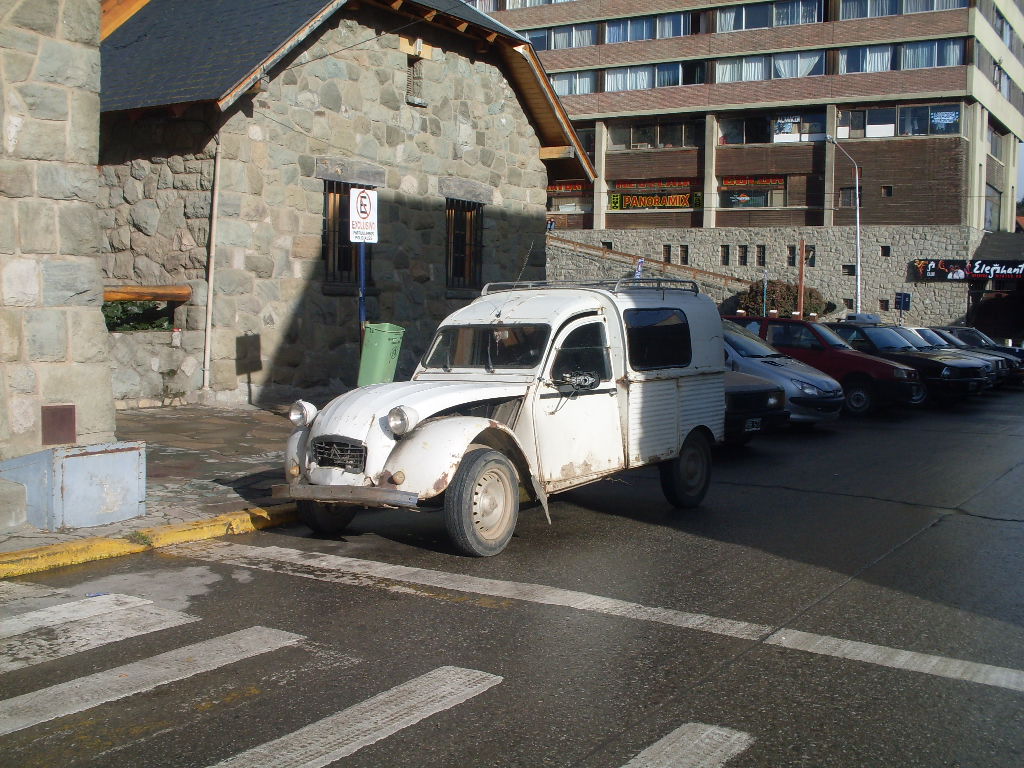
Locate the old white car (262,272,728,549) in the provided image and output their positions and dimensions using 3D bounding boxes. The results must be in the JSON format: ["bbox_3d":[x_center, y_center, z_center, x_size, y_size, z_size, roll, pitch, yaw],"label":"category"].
[{"bbox_3d":[0.051,0.101,7.865,1.500,1.720,3.550,2,3,36],"label":"old white car"}]

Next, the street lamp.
[{"bbox_3d":[11.000,-4.300,37.300,2.000,7.400,0.300,-1,3,-44],"label":"street lamp"}]

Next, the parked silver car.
[{"bbox_3d":[2.301,-0.154,14.371,3.830,1.430,1.650,3,3,34],"label":"parked silver car"}]

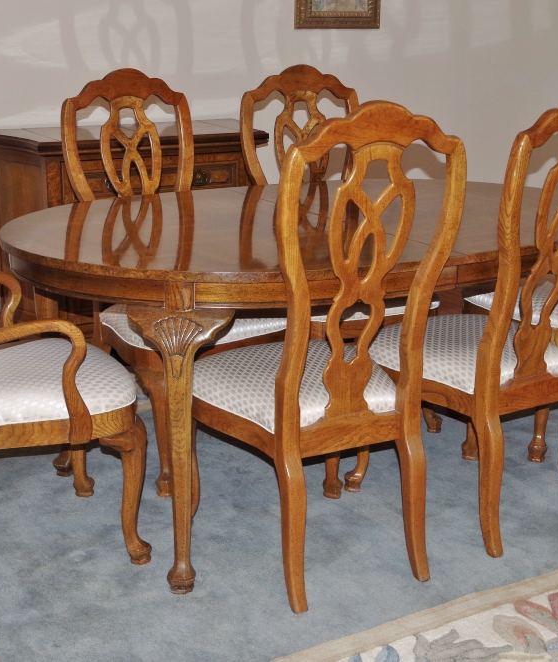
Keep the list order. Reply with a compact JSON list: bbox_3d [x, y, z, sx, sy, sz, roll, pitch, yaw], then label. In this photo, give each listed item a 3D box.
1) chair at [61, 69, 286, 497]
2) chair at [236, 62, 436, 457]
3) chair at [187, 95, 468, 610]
[{"bbox_3d":[-0.290,-0.178,3.360,0.499,1.109,0.592,-10,19,-34],"label":"chair"},{"bbox_3d":[0.188,-0.259,3.670,0.499,1.109,0.592,-7,17,-25],"label":"chair"},{"bbox_3d":[0.079,0.006,2.713,0.499,1.109,0.592,-7,17,-26],"label":"chair"}]

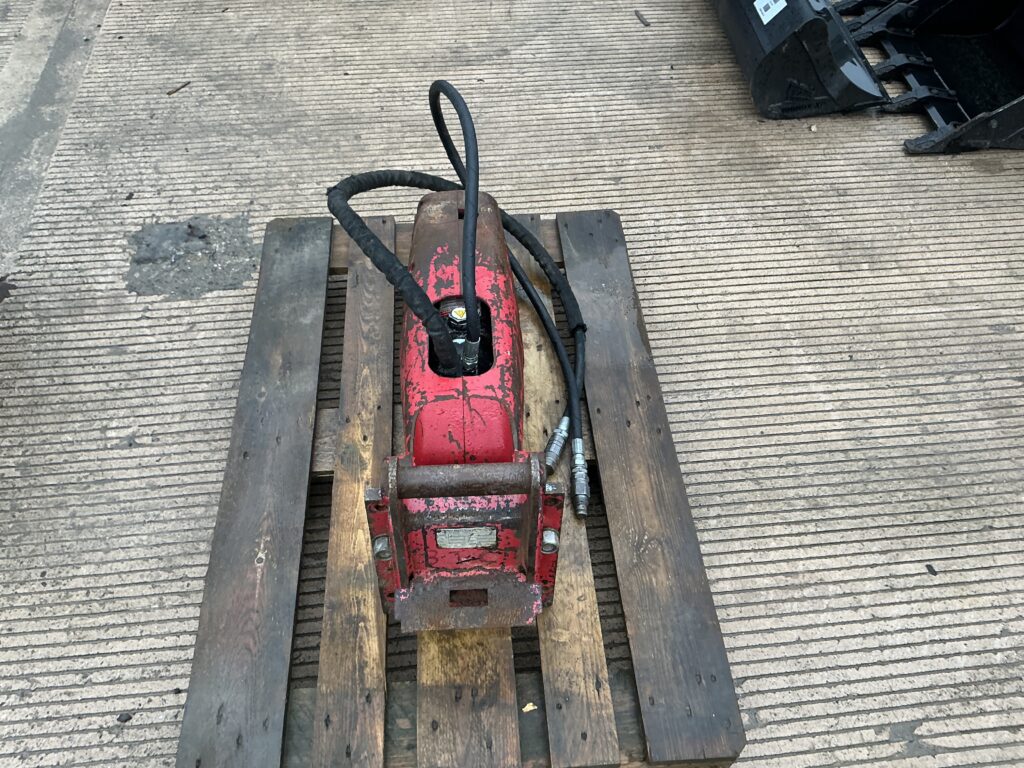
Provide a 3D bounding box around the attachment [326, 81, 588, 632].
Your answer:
[{"bbox_3d":[-0.093,-0.130,1.375,0.405,0.490,1.030,-1,51,-4],"label":"attachment"}]

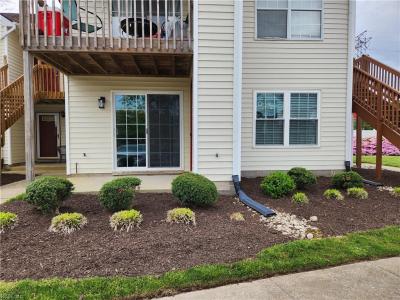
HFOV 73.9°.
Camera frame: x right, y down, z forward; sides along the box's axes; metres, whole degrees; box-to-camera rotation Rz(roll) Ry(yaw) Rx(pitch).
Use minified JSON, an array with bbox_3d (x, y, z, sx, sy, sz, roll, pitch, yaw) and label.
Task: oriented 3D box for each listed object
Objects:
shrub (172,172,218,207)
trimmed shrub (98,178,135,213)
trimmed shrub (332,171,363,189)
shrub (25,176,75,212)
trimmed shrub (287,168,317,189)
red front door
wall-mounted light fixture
[{"bbox_3d":[-0.075,0.665,4.450,0.760,0.540,0.720,0,3,-2],"label":"shrub"},{"bbox_3d":[-1.311,0.720,4.250,0.600,0.530,0.580,0,3,-2],"label":"trimmed shrub"},{"bbox_3d":[3.163,0.633,5.700,0.600,0.410,0.580,0,3,-2],"label":"trimmed shrub"},{"bbox_3d":[-2.350,0.699,4.150,0.720,0.540,0.690,0,3,-2],"label":"shrub"},{"bbox_3d":[2.226,0.607,5.800,0.600,0.460,0.580,0,3,-2],"label":"trimmed shrub"},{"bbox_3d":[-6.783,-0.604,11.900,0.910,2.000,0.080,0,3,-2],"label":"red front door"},{"bbox_3d":[-2.392,-1.154,6.500,0.150,0.290,0.170,0,3,-2],"label":"wall-mounted light fixture"}]

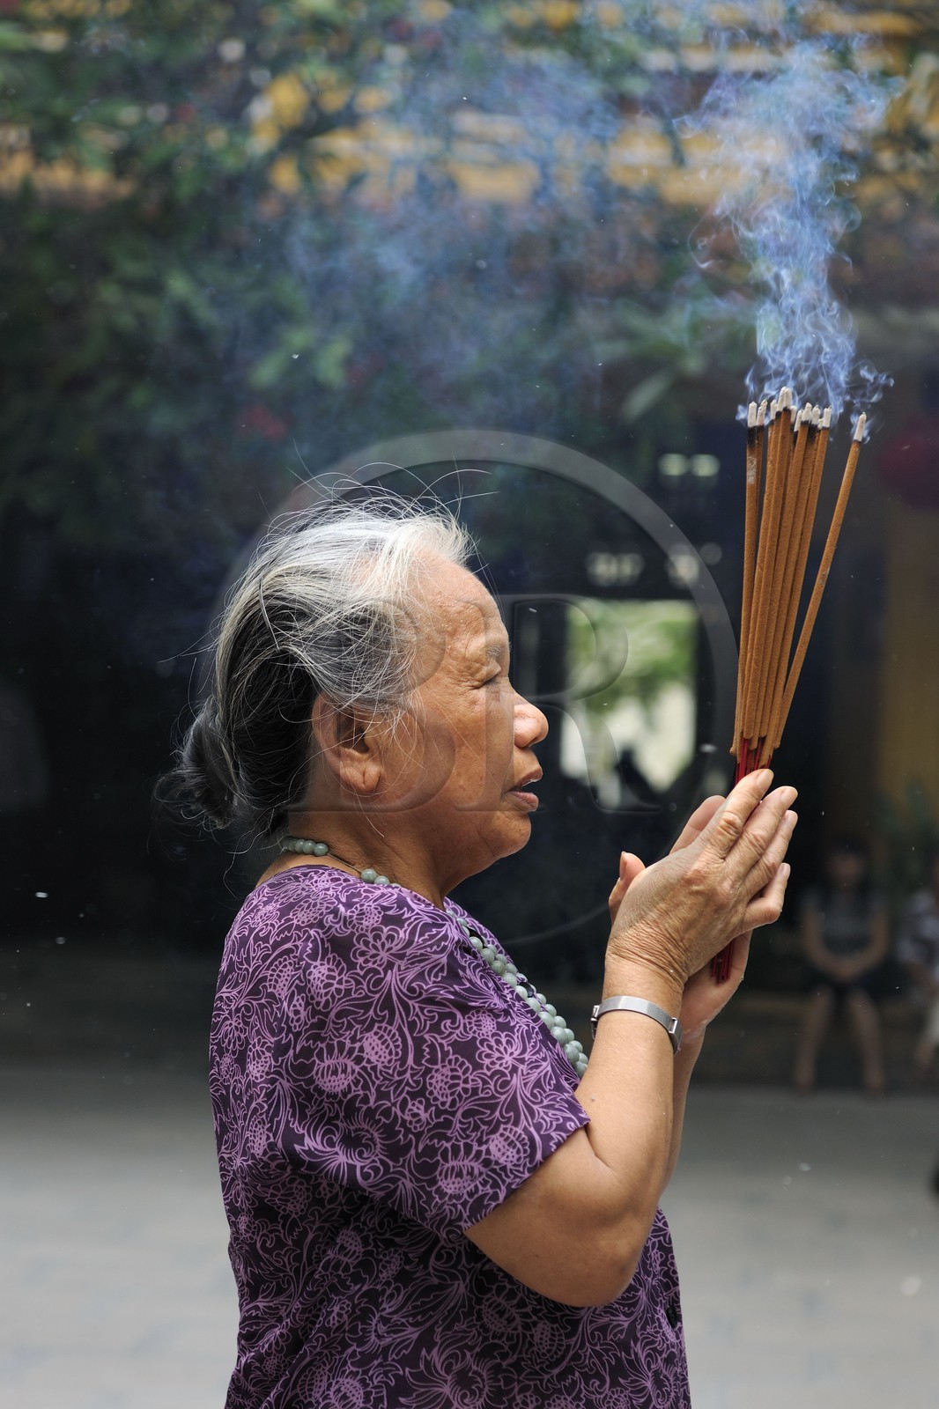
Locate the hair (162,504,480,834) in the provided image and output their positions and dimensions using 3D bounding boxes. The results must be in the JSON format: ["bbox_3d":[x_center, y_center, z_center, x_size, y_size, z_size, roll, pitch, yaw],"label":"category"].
[{"bbox_3d":[-0.099,-0.026,1.820,0.198,0.223,0.172,0,-2,-10],"label":"hair"}]

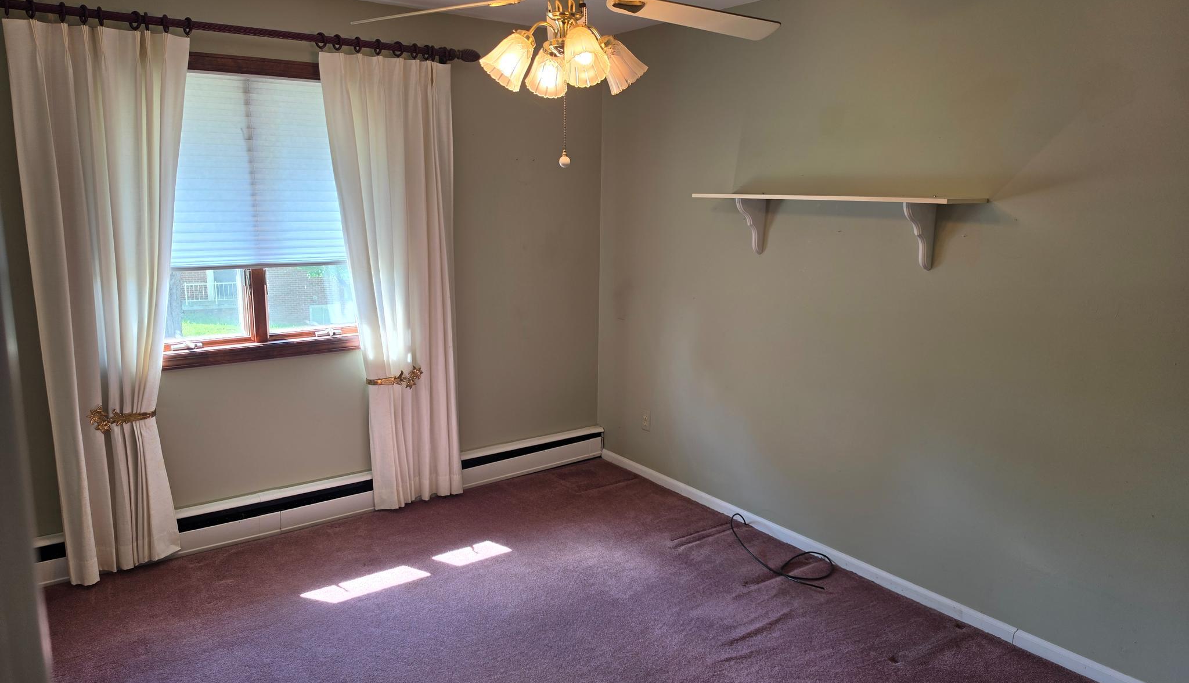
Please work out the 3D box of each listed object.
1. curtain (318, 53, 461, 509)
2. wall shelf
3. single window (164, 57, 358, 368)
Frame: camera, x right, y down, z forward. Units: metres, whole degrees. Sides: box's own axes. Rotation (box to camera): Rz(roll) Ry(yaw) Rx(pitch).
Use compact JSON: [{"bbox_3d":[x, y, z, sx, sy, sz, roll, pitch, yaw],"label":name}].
[{"bbox_3d":[-0.949,-0.228,3.813,0.646,2.180,0.151,-7,14,-35],"label":"curtain"},{"bbox_3d":[0.918,-0.451,3.212,0.286,0.275,1.211,-8,14,-37],"label":"wall shelf"},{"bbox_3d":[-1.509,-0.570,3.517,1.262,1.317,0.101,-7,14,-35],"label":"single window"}]

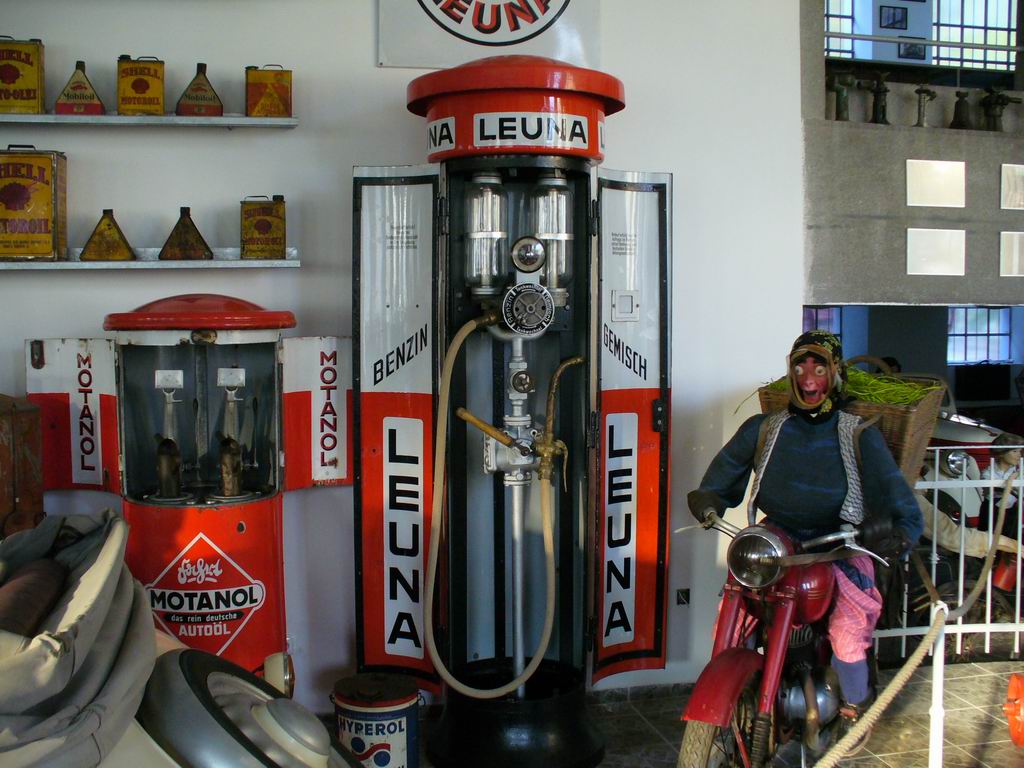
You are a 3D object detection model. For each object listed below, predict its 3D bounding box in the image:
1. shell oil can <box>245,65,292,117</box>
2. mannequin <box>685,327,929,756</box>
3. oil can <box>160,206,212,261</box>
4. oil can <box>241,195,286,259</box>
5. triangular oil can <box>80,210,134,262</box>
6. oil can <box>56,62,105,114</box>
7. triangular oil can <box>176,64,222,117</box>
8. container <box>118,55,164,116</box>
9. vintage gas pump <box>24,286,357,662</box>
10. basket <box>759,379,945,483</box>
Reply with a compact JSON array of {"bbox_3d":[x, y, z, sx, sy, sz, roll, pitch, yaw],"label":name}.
[{"bbox_3d":[-0.792,-0.955,3.567,0.145,0.150,0.085,-1,5,-9],"label":"shell oil can"},{"bbox_3d":[0.865,0.456,3.280,0.680,1.225,0.660,3,5,29],"label":"mannequin"},{"bbox_3d":[-1.056,-0.486,3.545,0.159,0.171,0.085,-1,5,-13],"label":"oil can"},{"bbox_3d":[-0.816,-0.516,3.599,0.140,0.205,0.085,-1,5,-10],"label":"oil can"},{"bbox_3d":[-1.289,-0.475,3.492,0.150,0.162,0.085,-1,5,-15],"label":"triangular oil can"},{"bbox_3d":[-1.357,-0.930,3.438,0.133,0.149,0.080,-1,5,-15],"label":"oil can"},{"bbox_3d":[-1.004,-0.945,3.519,0.135,0.154,0.080,-1,5,-13],"label":"triangular oil can"},{"bbox_3d":[-1.176,-0.950,3.478,0.128,0.169,0.085,-1,5,-14],"label":"container"},{"bbox_3d":[-0.954,0.489,3.384,1.060,1.539,0.600,-1,5,-14],"label":"vintage gas pump"},{"bbox_3d":[1.120,0.252,3.694,0.510,0.460,0.380,8,8,29],"label":"basket"}]

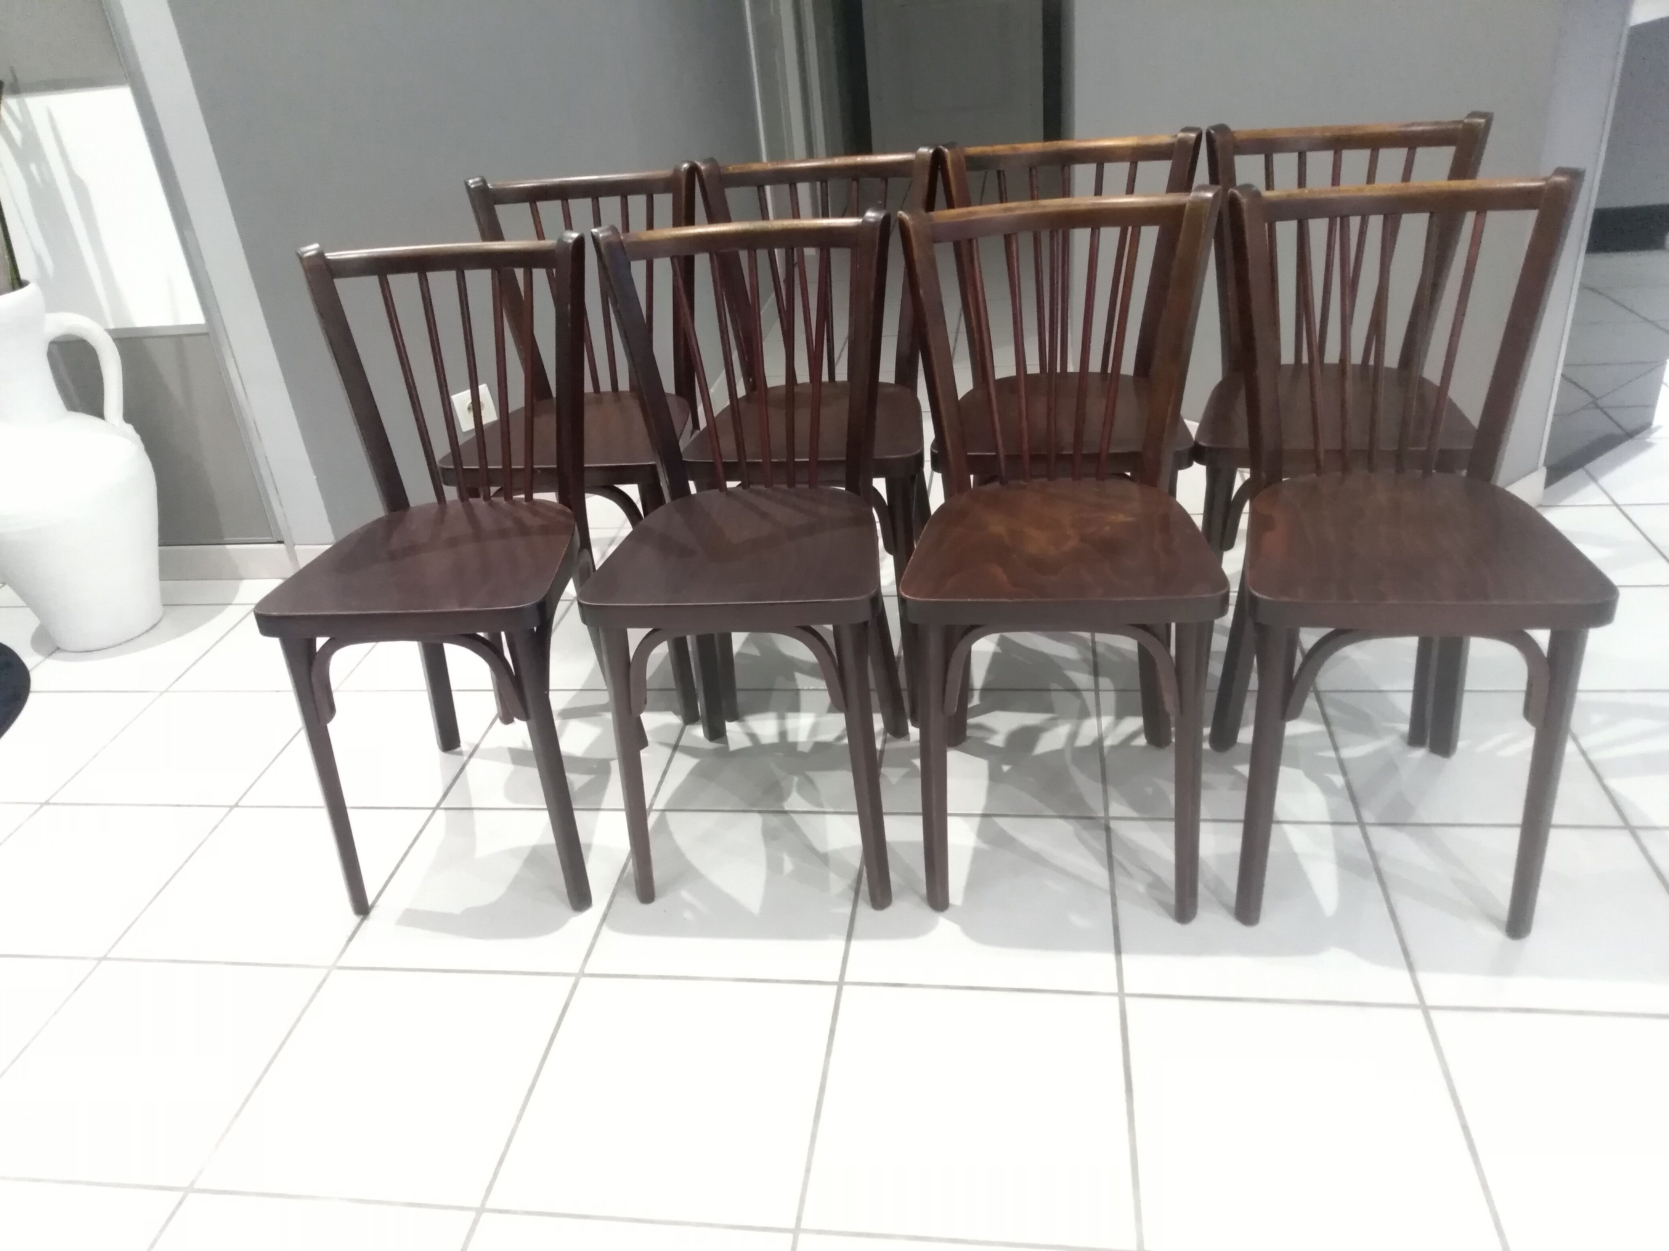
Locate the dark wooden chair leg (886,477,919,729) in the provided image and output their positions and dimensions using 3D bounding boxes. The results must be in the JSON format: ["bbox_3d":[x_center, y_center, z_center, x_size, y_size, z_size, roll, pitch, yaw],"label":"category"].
[{"bbox_3d":[0.117,-0.037,1.957,0.040,0.433,0.042,-1,25,11],"label":"dark wooden chair leg"}]

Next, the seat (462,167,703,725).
[{"bbox_3d":[-0.412,-0.294,2.100,0.400,0.821,0.445,-1,30,9],"label":"seat"}]

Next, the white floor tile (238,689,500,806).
[{"bbox_3d":[-0.752,0.204,2.087,0.331,0.010,0.327,-1,30,9],"label":"white floor tile"}]

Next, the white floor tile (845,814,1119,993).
[{"bbox_3d":[0.196,0.360,1.646,0.331,0.010,0.327,-1,30,9],"label":"white floor tile"}]

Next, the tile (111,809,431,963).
[{"bbox_3d":[-0.812,0.376,1.842,0.338,0.010,0.335,-1,30,9],"label":"tile"}]

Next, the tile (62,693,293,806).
[{"bbox_3d":[-1.083,0.208,2.140,0.331,0.010,0.327,-1,30,9],"label":"tile"}]

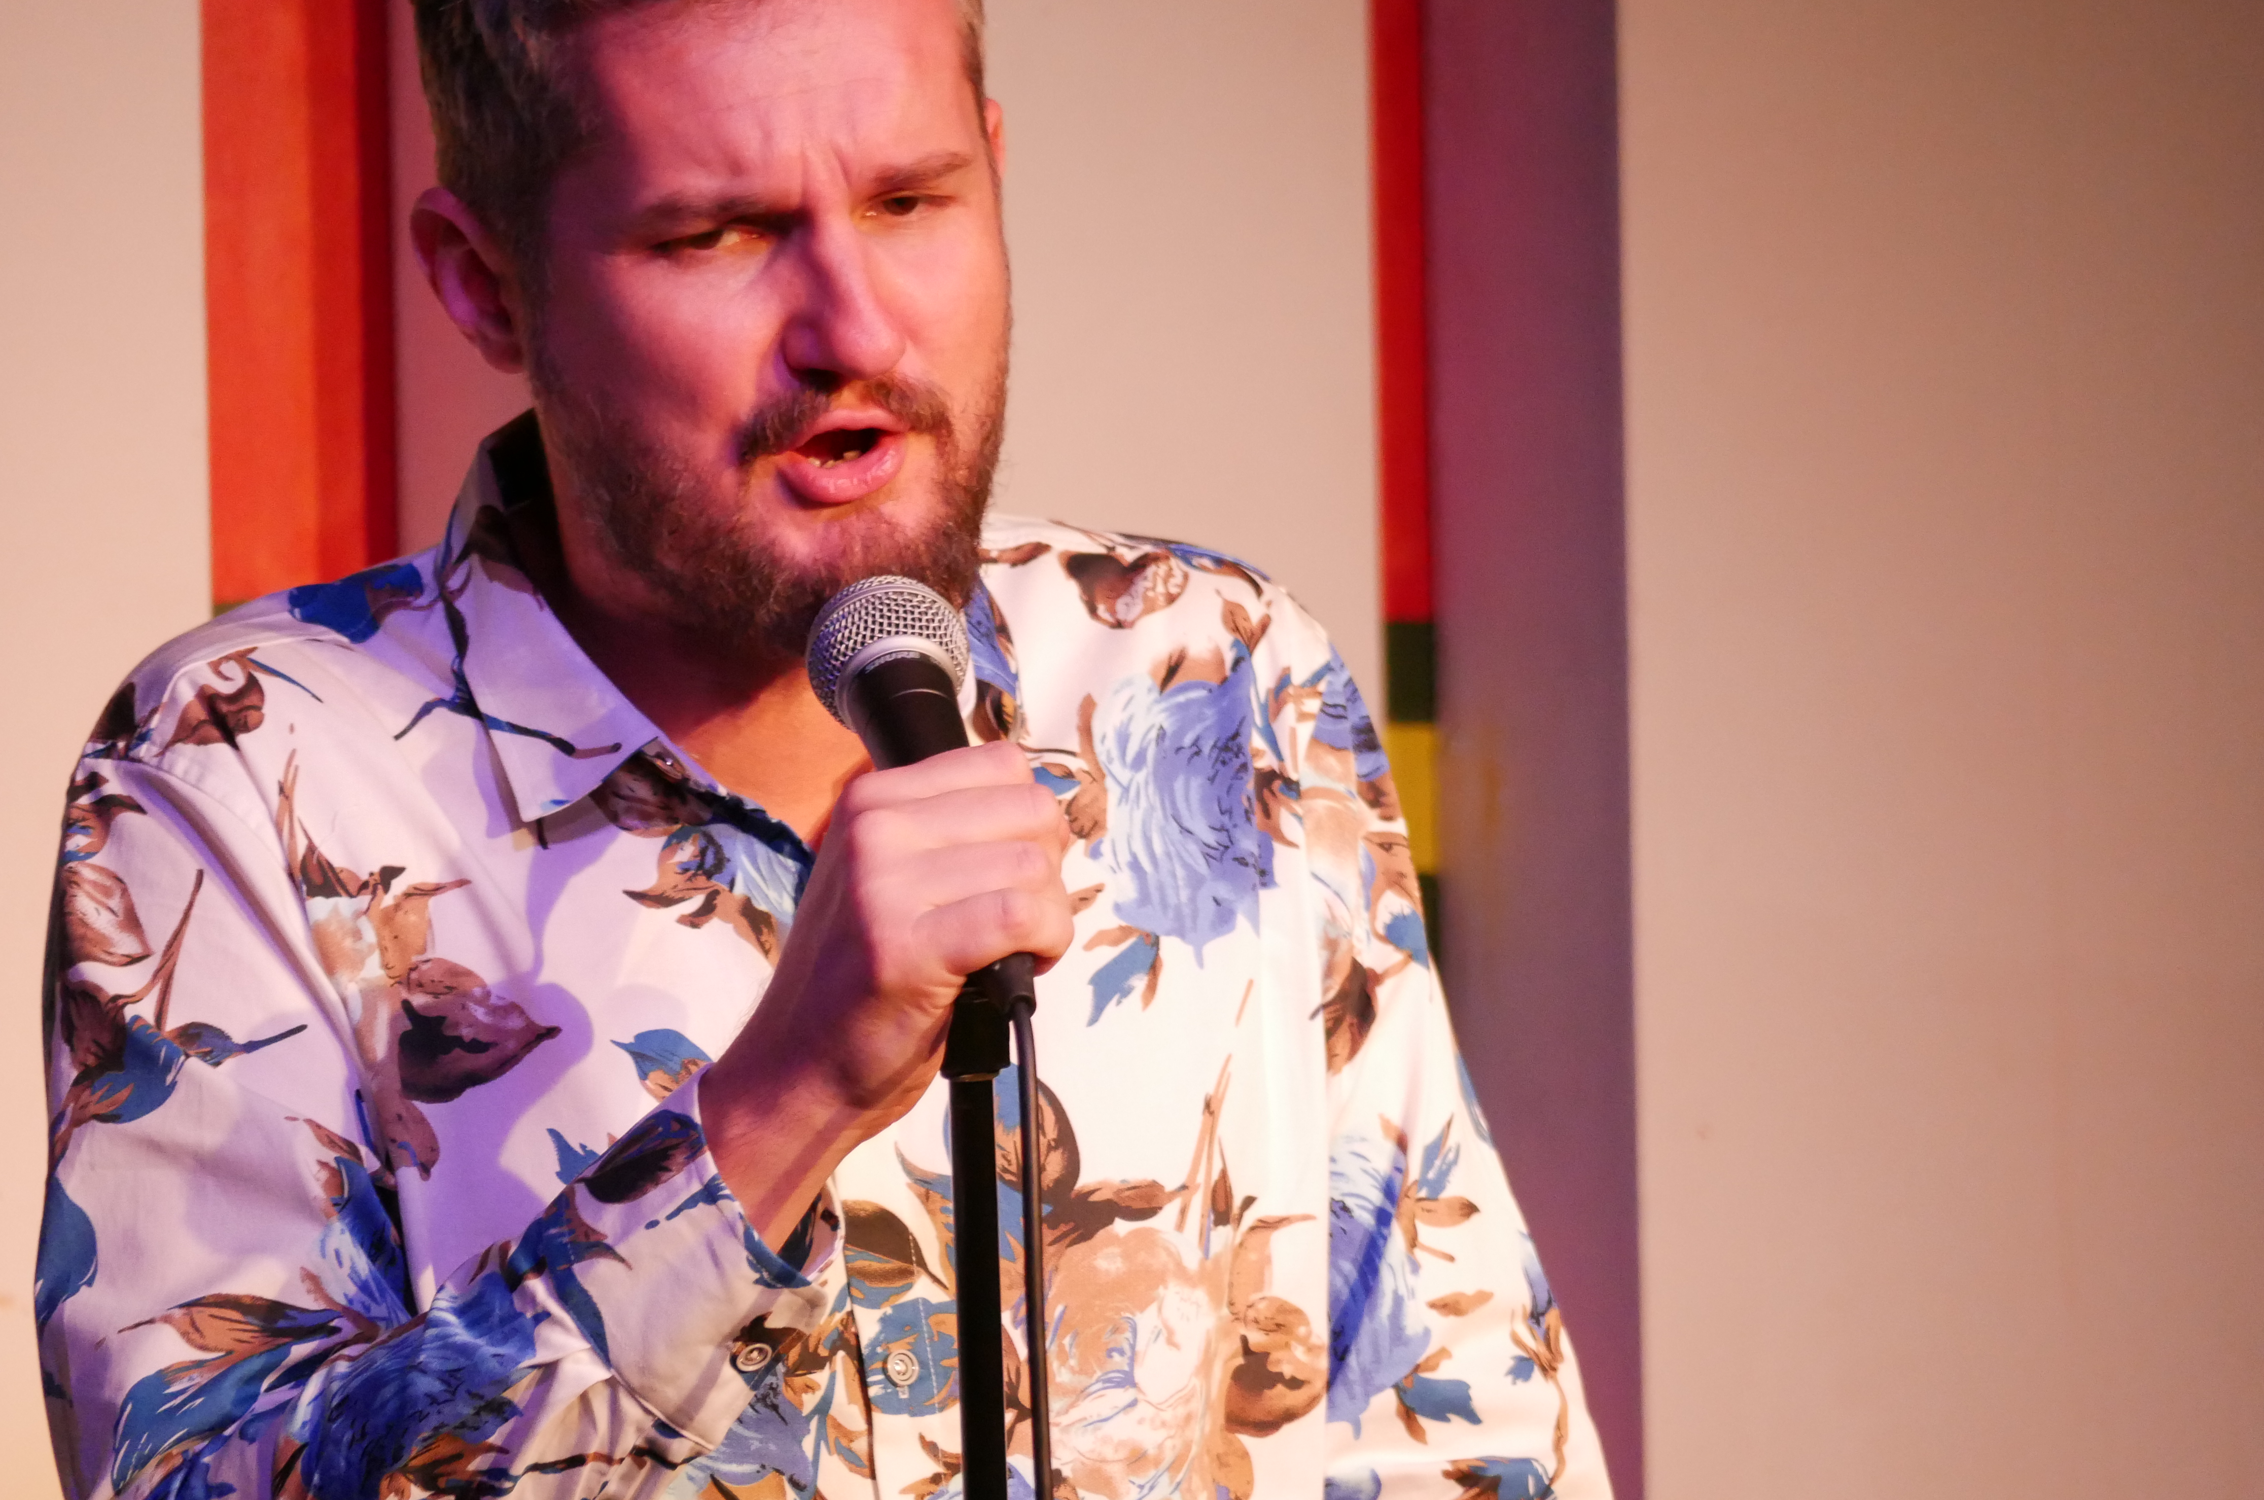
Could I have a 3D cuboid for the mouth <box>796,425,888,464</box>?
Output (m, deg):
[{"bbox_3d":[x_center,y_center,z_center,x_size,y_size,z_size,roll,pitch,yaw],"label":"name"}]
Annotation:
[{"bbox_3d":[-0.089,-0.094,6.680,0.031,0.012,0.016,-10,13,-21],"label":"mouth"}]

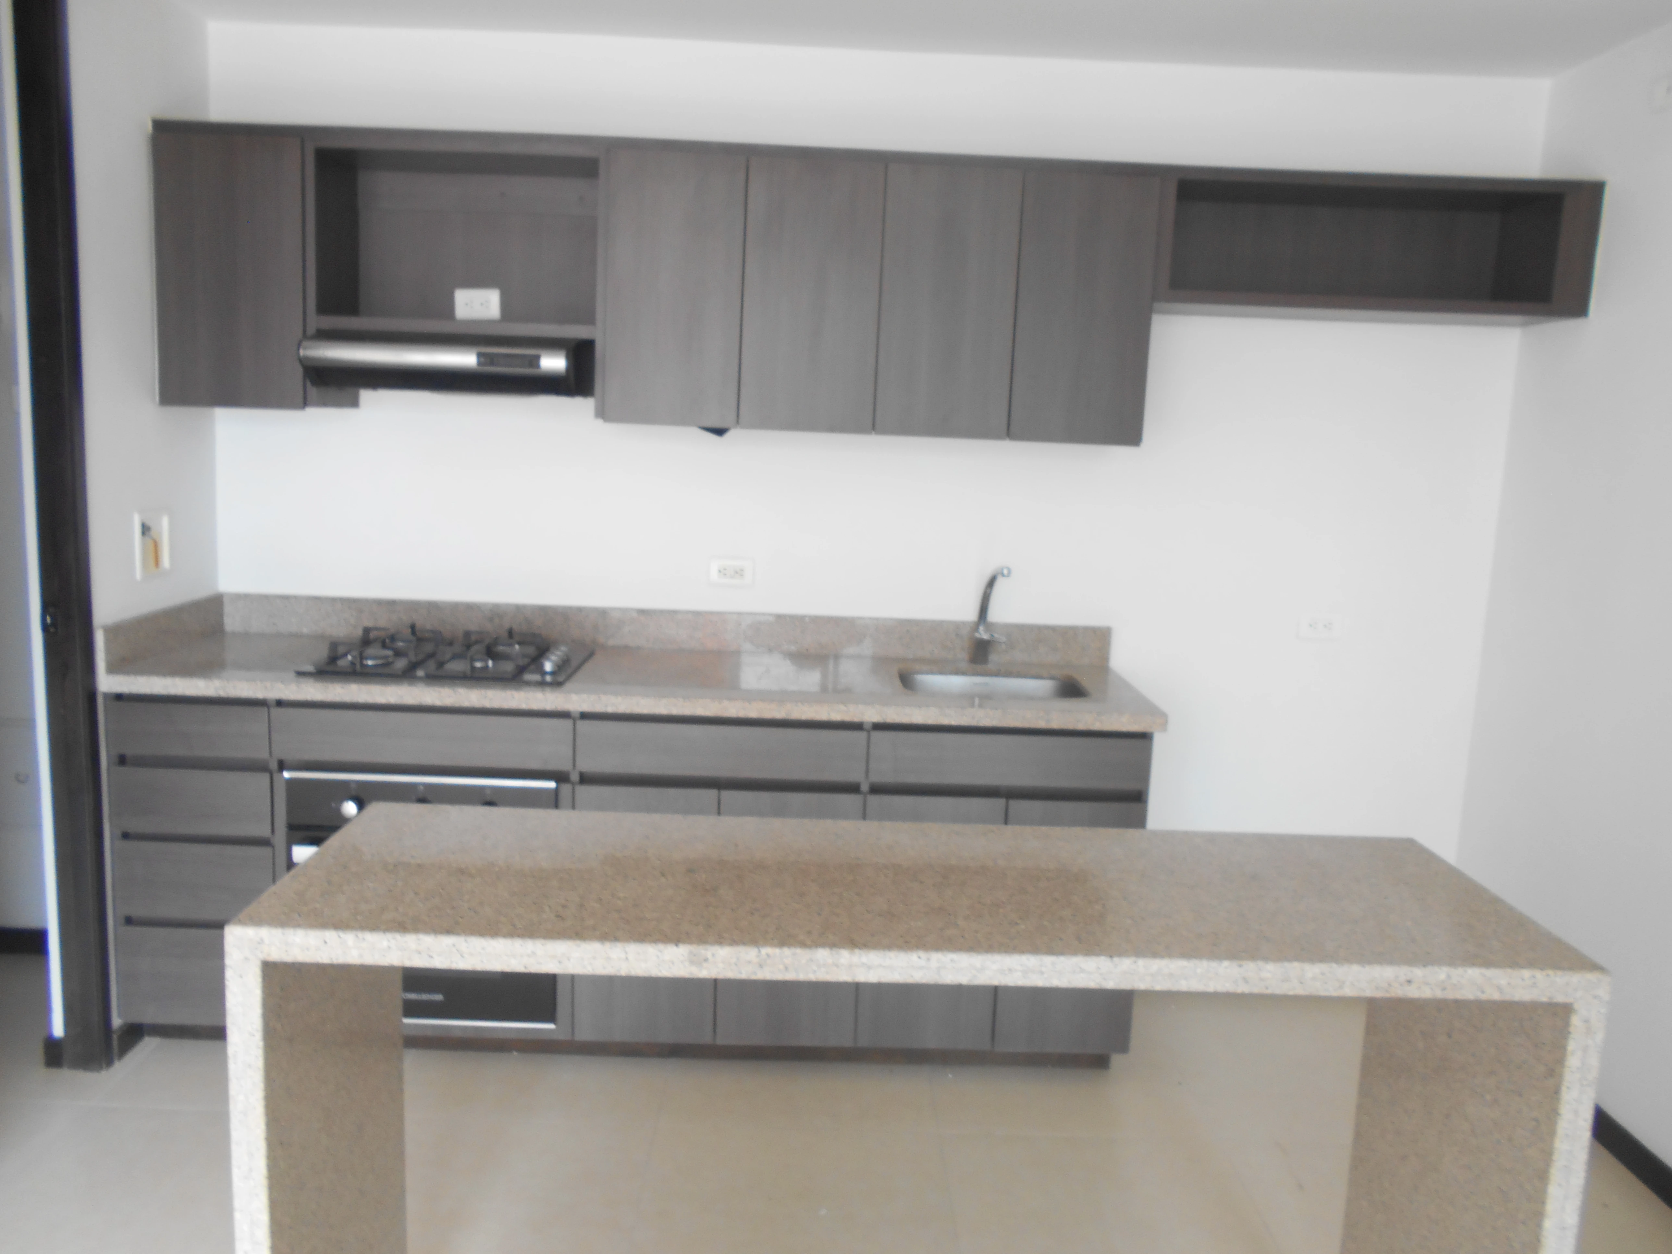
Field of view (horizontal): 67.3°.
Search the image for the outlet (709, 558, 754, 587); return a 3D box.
[{"bbox_3d":[-0.272,-0.142,3.289,0.114,0.070,0.010,2,9,-1],"label":"outlet"}]

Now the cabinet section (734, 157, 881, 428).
[{"bbox_3d":[-0.056,-0.786,3.063,0.320,0.614,0.285,2,9,-1],"label":"cabinet section"}]

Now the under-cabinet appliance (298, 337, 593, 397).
[{"bbox_3d":[-0.888,-0.619,2.975,0.587,0.115,0.477,2,9,-1],"label":"under-cabinet appliance"}]

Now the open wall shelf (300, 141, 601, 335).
[{"bbox_3d":[-0.882,-0.915,3.028,0.674,0.432,0.283,2,9,-1],"label":"open wall shelf"}]

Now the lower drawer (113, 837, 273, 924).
[{"bbox_3d":[-1.443,0.530,3.068,0.361,0.181,0.508,2,9,-1],"label":"lower drawer"}]

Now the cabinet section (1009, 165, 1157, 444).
[{"bbox_3d":[0.579,-0.763,3.074,0.316,0.614,0.285,2,9,-1],"label":"cabinet section"}]

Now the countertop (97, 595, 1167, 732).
[{"bbox_3d":[-0.438,0.071,3.027,2.335,0.143,0.588,2,9,-1],"label":"countertop"}]

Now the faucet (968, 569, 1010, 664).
[{"bbox_3d":[0.392,-0.026,3.182,0.080,0.275,0.209,1,9,-7],"label":"faucet"}]

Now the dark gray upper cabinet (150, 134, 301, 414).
[{"bbox_3d":[-1.399,-0.842,3.034,0.345,0.618,0.283,2,9,-1],"label":"dark gray upper cabinet"}]

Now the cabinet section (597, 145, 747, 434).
[{"bbox_3d":[-0.379,-0.798,3.058,0.326,0.614,0.285,2,9,-1],"label":"cabinet section"}]

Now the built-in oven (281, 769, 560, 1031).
[{"bbox_3d":[-0.935,0.583,3.081,0.601,0.588,0.547,2,9,-1],"label":"built-in oven"}]

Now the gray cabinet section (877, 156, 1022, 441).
[{"bbox_3d":[0.262,-0.775,3.068,0.318,0.614,0.285,2,9,-1],"label":"gray cabinet section"}]

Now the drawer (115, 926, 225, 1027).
[{"bbox_3d":[-1.452,0.757,3.102,0.361,0.235,0.508,2,9,-1],"label":"drawer"}]

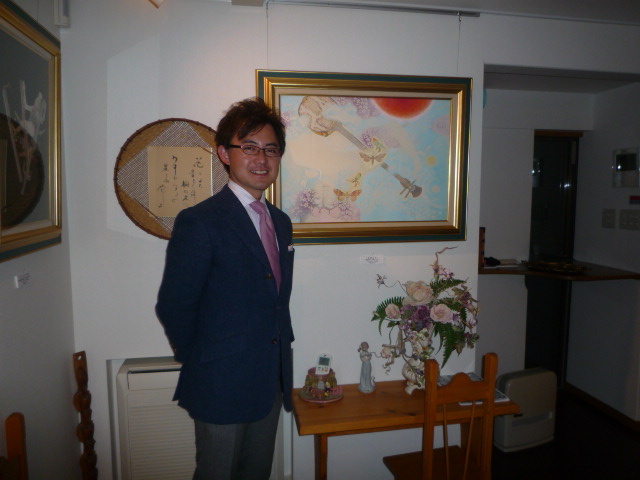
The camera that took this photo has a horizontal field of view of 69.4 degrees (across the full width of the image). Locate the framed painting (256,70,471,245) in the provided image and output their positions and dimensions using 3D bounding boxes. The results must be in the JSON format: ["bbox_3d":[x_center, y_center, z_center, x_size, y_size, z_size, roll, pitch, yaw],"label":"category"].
[{"bbox_3d":[0.186,-0.335,1.909,0.890,0.678,0.060,-1,7,-10],"label":"framed painting"}]

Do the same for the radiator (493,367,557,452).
[{"bbox_3d":[1.247,1.016,2.845,0.378,0.438,0.145,-3,6,-22],"label":"radiator"}]

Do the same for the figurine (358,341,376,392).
[{"bbox_3d":[0.201,0.538,1.963,0.075,0.208,0.070,-2,6,-16],"label":"figurine"}]

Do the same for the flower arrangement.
[{"bbox_3d":[0.450,0.343,1.951,0.482,0.621,0.290,-1,6,-10],"label":"flower arrangement"}]

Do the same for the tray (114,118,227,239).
[{"bbox_3d":[-0.541,-0.234,1.805,0.475,0.468,0.050,-1,5,-10],"label":"tray"}]

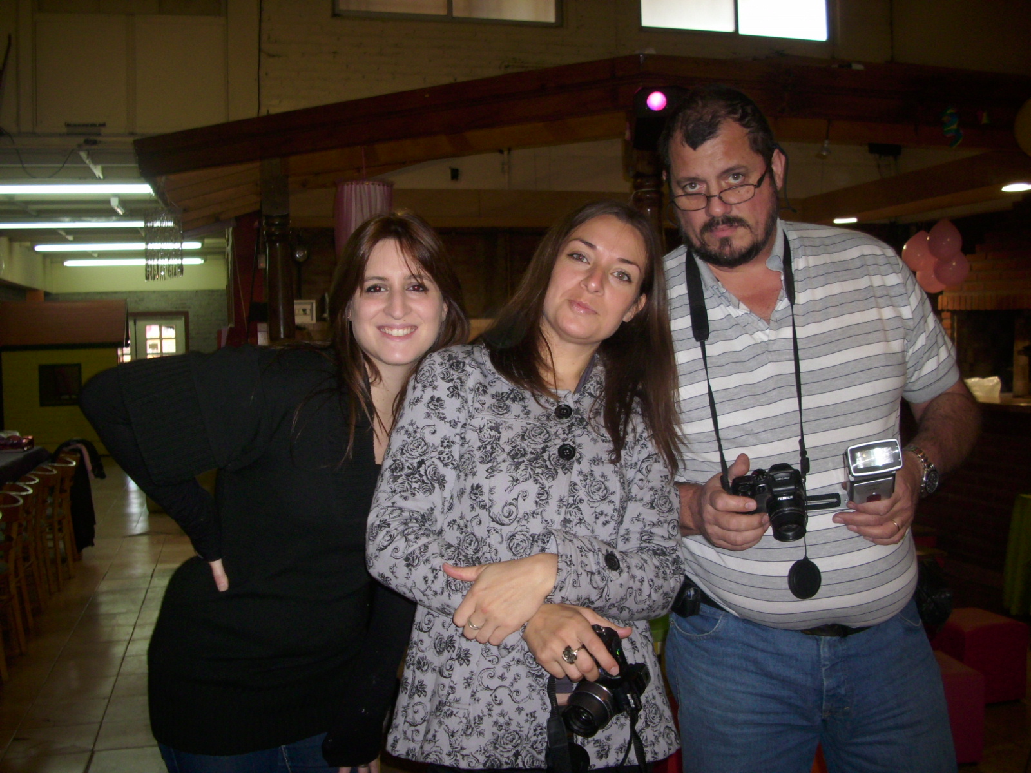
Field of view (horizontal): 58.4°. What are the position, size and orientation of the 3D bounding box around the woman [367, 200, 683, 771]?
[{"bbox_3d":[0.016,0.564,1.399,0.480,1.680,0.380,-1,3,-9],"label":"woman"}]

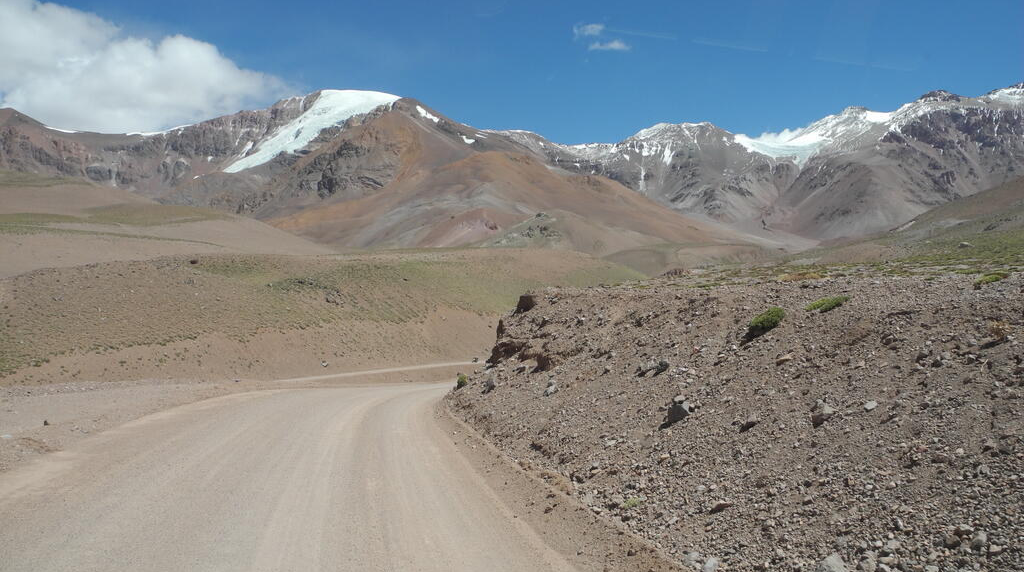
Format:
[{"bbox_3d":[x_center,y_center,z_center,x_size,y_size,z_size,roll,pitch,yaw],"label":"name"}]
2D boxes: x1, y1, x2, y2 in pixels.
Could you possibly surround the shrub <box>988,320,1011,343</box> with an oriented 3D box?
[{"bbox_3d":[4.713,0.435,8.000,0.210,0.190,0.200,0,-2,0],"label":"shrub"}]

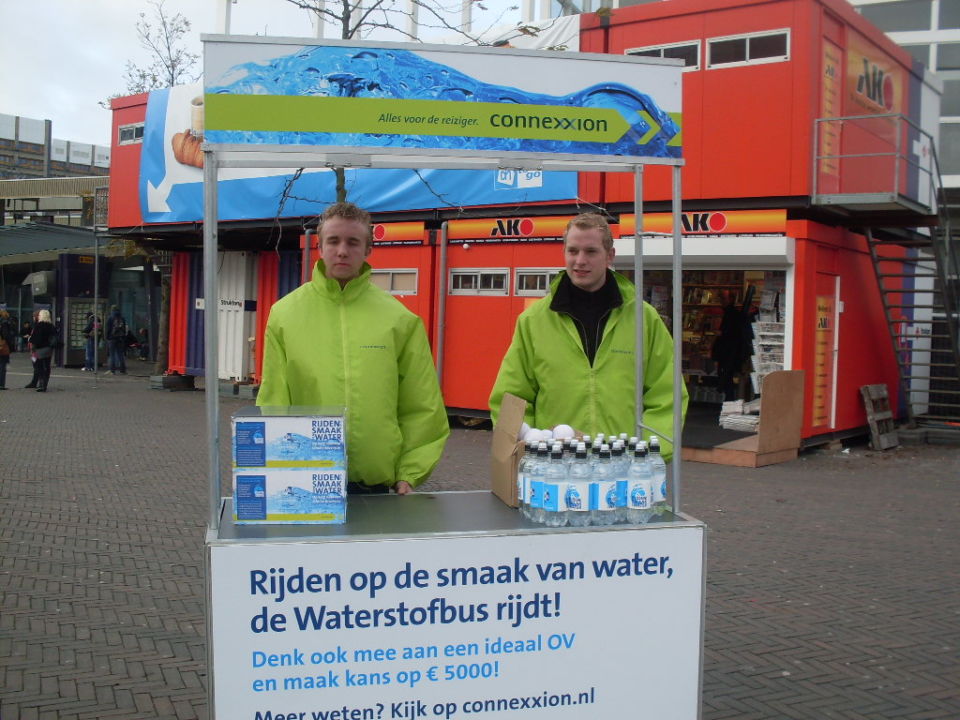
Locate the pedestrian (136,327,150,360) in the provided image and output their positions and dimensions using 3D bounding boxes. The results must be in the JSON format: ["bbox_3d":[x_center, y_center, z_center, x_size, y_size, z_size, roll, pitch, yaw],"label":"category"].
[{"bbox_3d":[-11.911,-0.584,37.300,0.700,1.220,0.500,1,2,-35],"label":"pedestrian"}]

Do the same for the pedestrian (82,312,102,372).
[{"bbox_3d":[-10.935,-0.521,29.700,0.450,1.670,0.500,3,2,28],"label":"pedestrian"}]

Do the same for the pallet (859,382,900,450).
[{"bbox_3d":[5.742,0.815,15.100,0.115,0.902,0.863,-14,-9,36],"label":"pallet"}]

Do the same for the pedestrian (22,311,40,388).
[{"bbox_3d":[-9.438,-0.222,22.300,0.450,1.660,0.500,3,2,17],"label":"pedestrian"}]

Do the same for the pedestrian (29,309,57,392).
[{"bbox_3d":[-8.957,-0.195,21.600,0.430,1.690,0.520,3,2,30],"label":"pedestrian"}]

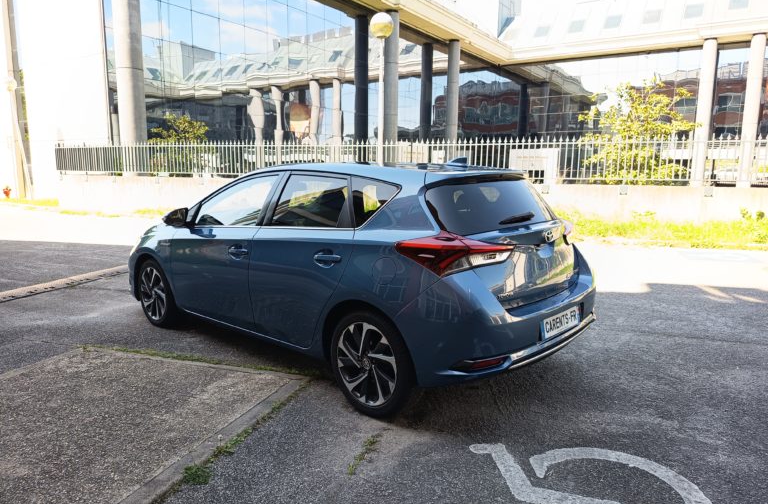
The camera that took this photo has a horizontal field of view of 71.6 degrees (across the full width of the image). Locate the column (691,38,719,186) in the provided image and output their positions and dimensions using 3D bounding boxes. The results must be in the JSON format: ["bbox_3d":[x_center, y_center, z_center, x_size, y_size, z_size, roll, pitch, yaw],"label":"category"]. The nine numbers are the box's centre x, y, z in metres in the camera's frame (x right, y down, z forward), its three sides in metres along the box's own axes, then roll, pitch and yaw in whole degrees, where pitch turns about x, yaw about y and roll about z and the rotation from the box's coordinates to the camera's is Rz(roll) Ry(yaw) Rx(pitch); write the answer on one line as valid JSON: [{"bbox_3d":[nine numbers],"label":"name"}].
[{"bbox_3d":[21.714,-8.718,36.224,0.790,11.000,0.790,1,7,0],"label":"column"}]

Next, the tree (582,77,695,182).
[{"bbox_3d":[8.150,-3.249,17.300,3.700,4.620,3.500,1,7,0],"label":"tree"}]

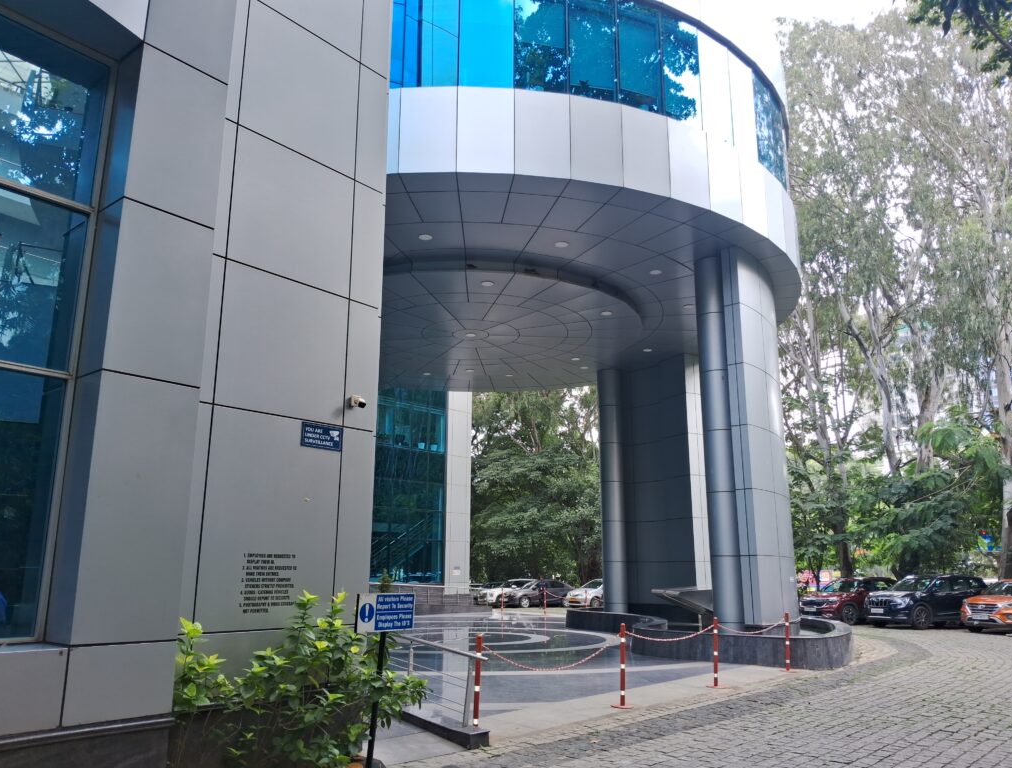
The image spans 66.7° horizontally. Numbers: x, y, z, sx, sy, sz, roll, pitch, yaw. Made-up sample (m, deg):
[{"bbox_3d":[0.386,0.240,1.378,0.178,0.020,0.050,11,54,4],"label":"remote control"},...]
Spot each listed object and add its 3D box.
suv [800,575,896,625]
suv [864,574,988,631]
[{"bbox_3d":[12.850,8.059,28.710,4.340,1.645,1.800,8,-16,-30],"label":"suv"},{"bbox_3d":[14.600,7.552,26.826,4.695,1.755,1.890,7,-15,-26],"label":"suv"}]

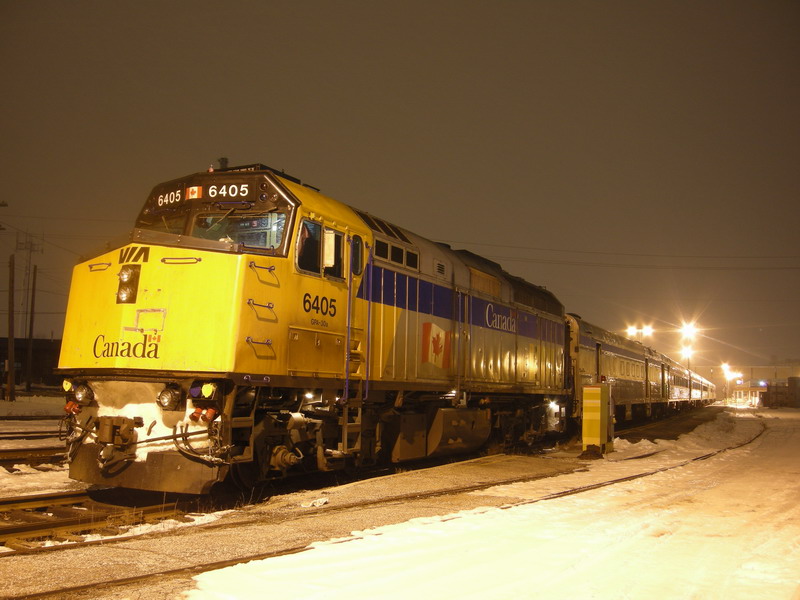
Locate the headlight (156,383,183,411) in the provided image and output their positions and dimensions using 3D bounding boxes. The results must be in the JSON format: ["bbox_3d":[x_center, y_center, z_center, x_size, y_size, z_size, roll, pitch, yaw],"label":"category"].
[{"bbox_3d":[-2.892,1.233,10.432,0.260,0.290,0.210,-2,-7,26],"label":"headlight"}]

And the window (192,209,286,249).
[{"bbox_3d":[-2.310,-0.968,11.826,1.370,0.580,0.060,0,-23,10],"label":"window"}]

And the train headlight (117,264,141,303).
[{"bbox_3d":[-3.549,-0.199,10.900,0.310,0.500,0.130,-2,-7,26],"label":"train headlight"}]

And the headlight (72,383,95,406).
[{"bbox_3d":[-4.222,1.264,11.095,0.260,0.290,0.210,-2,-7,26],"label":"headlight"}]

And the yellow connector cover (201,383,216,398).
[{"bbox_3d":[-2.388,1.133,10.366,0.170,0.180,0.120,-2,-7,26],"label":"yellow connector cover"}]

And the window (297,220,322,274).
[{"bbox_3d":[-1.311,-0.749,11.970,0.070,0.800,0.670,-2,-7,26],"label":"window"}]

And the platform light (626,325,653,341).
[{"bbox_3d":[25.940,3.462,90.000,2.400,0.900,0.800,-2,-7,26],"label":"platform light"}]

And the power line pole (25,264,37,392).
[{"bbox_3d":[-32.082,2.420,72.588,0.310,11.060,0.310,-2,-7,26],"label":"power line pole"}]

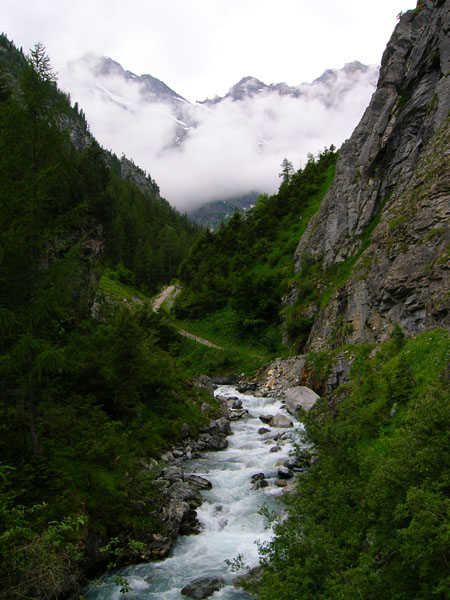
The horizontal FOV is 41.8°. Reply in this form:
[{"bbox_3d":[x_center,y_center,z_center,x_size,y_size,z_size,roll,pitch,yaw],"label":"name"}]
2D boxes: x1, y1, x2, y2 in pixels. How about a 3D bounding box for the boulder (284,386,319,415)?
[{"bbox_3d":[4.970,6.510,38.000,2.200,1.800,2.000,0,0,0],"label":"boulder"}]

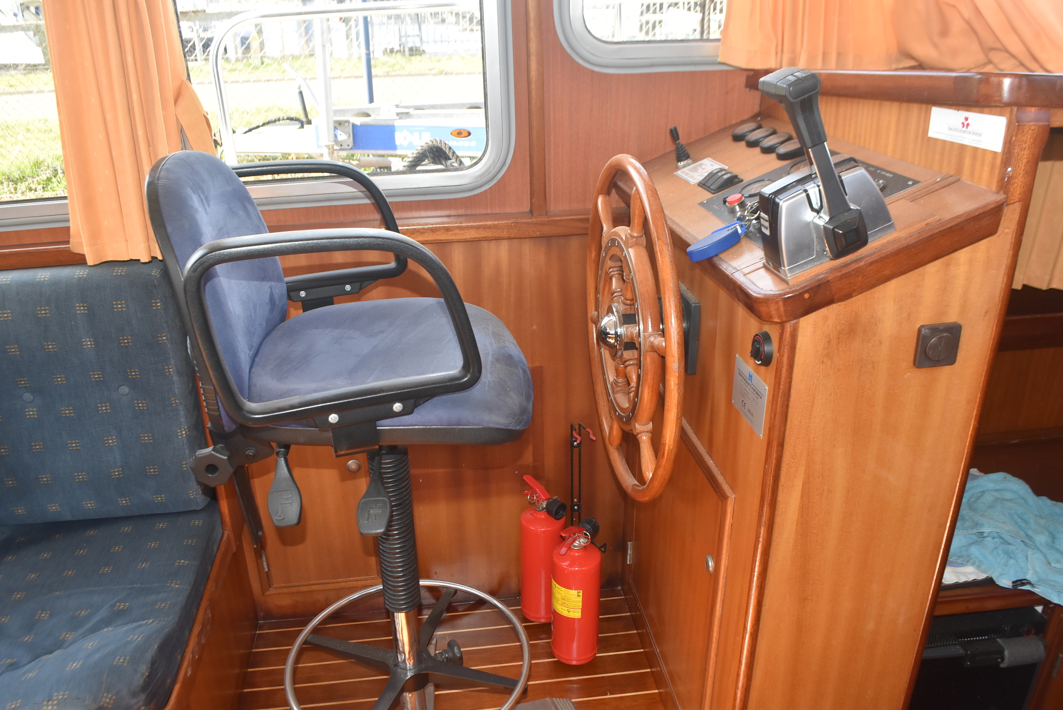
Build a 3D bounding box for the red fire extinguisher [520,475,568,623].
[{"bbox_3d":[0.031,0.483,1.984,0.112,0.365,0.130,-19,29,-40],"label":"red fire extinguisher"}]

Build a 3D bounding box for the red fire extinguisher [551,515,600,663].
[{"bbox_3d":[0.105,0.532,1.841,0.112,0.365,0.130,20,29,41],"label":"red fire extinguisher"}]

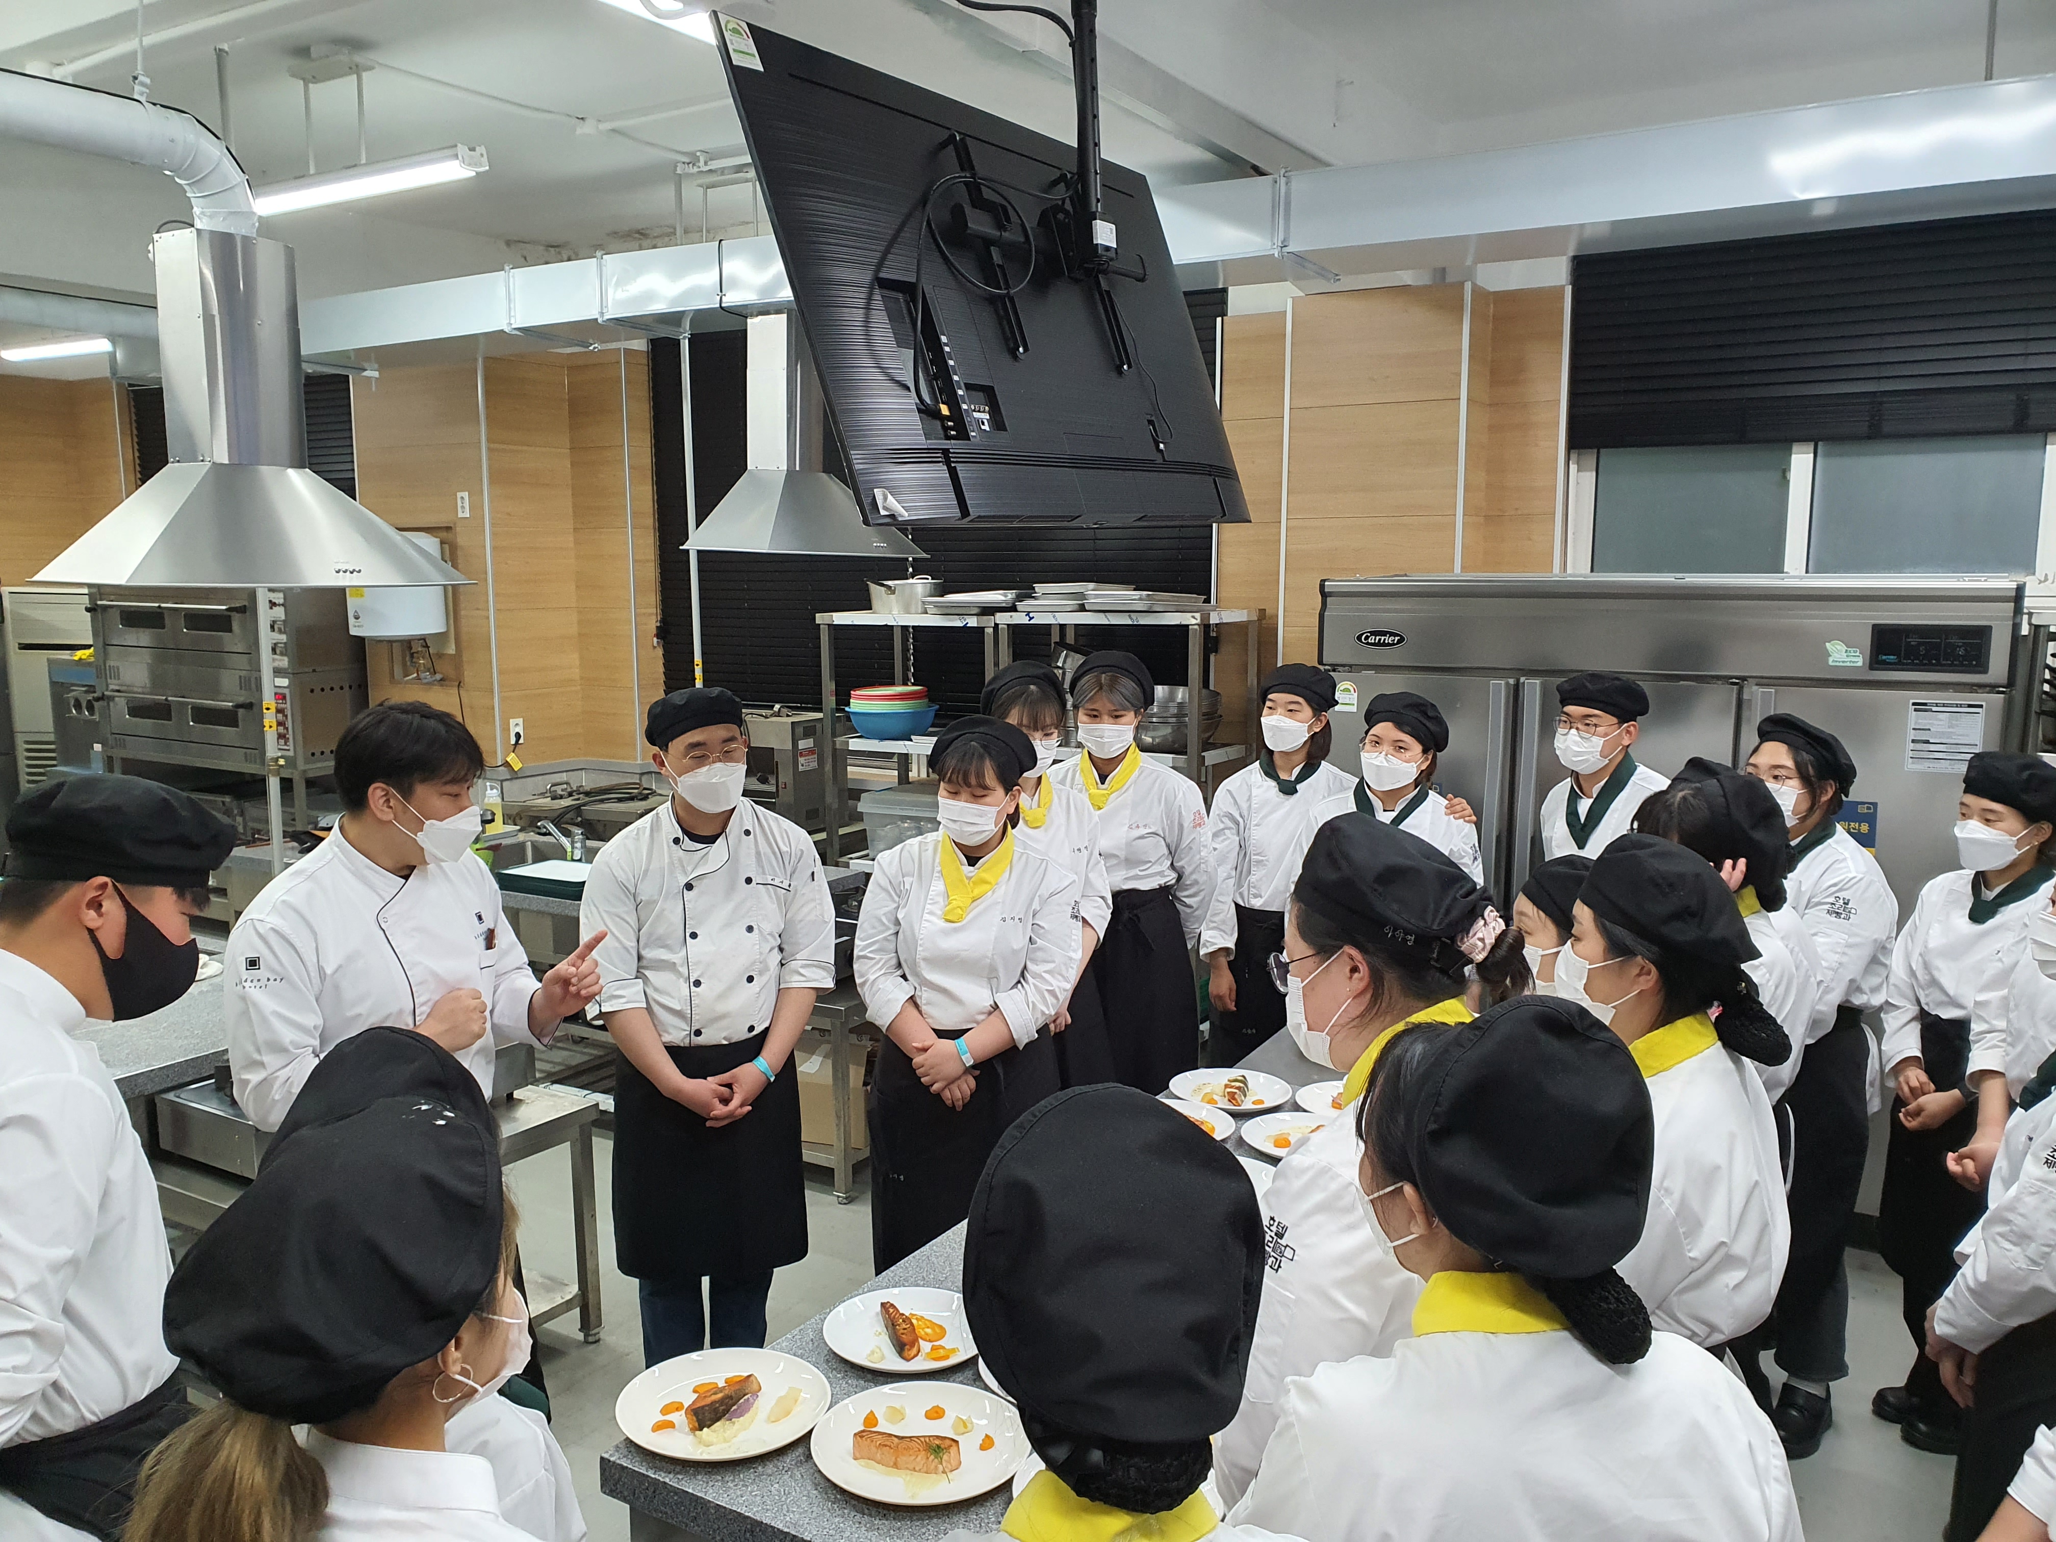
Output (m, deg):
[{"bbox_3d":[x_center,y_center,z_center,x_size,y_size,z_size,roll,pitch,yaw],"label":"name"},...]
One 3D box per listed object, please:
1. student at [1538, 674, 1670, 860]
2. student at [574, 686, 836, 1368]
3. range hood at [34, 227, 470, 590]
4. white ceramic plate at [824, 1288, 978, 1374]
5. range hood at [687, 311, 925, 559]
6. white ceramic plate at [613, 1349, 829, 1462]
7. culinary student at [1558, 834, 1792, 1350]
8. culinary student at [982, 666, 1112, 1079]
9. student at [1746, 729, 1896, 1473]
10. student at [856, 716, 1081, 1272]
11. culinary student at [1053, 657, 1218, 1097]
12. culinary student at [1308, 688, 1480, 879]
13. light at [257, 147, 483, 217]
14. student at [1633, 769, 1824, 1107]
[{"bbox_3d":[1.487,0.592,3.987,0.500,1.686,0.310,7,11,43],"label":"student"},{"bbox_3d":[-0.668,0.685,3.221,0.530,1.718,0.360,-2,8,-15],"label":"student"},{"bbox_3d":[-1.892,-0.871,3.780,0.415,0.816,0.920,4,9,31],"label":"range hood"},{"bbox_3d":[-0.171,0.839,2.295,0.257,0.027,0.257,0,8,0],"label":"white ceramic plate"},{"bbox_3d":[-0.791,-1.223,5.663,0.406,0.842,0.940,6,9,32],"label":"range hood"},{"bbox_3d":[-0.404,0.845,2.039,0.280,0.026,0.280,0,8,0],"label":"white ceramic plate"},{"bbox_3d":[0.976,0.889,2.330,0.310,1.630,0.440,5,9,30],"label":"culinary student"},{"bbox_3d":[0.011,0.586,4.210,0.460,1.700,0.310,-2,8,-14],"label":"culinary student"},{"bbox_3d":[1.747,0.702,3.510,0.310,1.660,0.450,-5,9,-28],"label":"student"},{"bbox_3d":[-0.124,0.705,3.345,0.500,1.643,0.360,1,8,6],"label":"student"},{"bbox_3d":[0.274,0.543,4.212,0.480,1.728,0.310,4,9,27],"label":"culinary student"},{"bbox_3d":[0.995,0.600,4.169,0.490,1.624,0.310,3,8,21],"label":"culinary student"},{"bbox_3d":[-2.138,-1.833,4.820,1.200,0.070,0.100,4,9,31],"label":"light"},{"bbox_3d":[1.284,0.804,2.880,0.310,1.640,0.440,4,9,28],"label":"student"}]

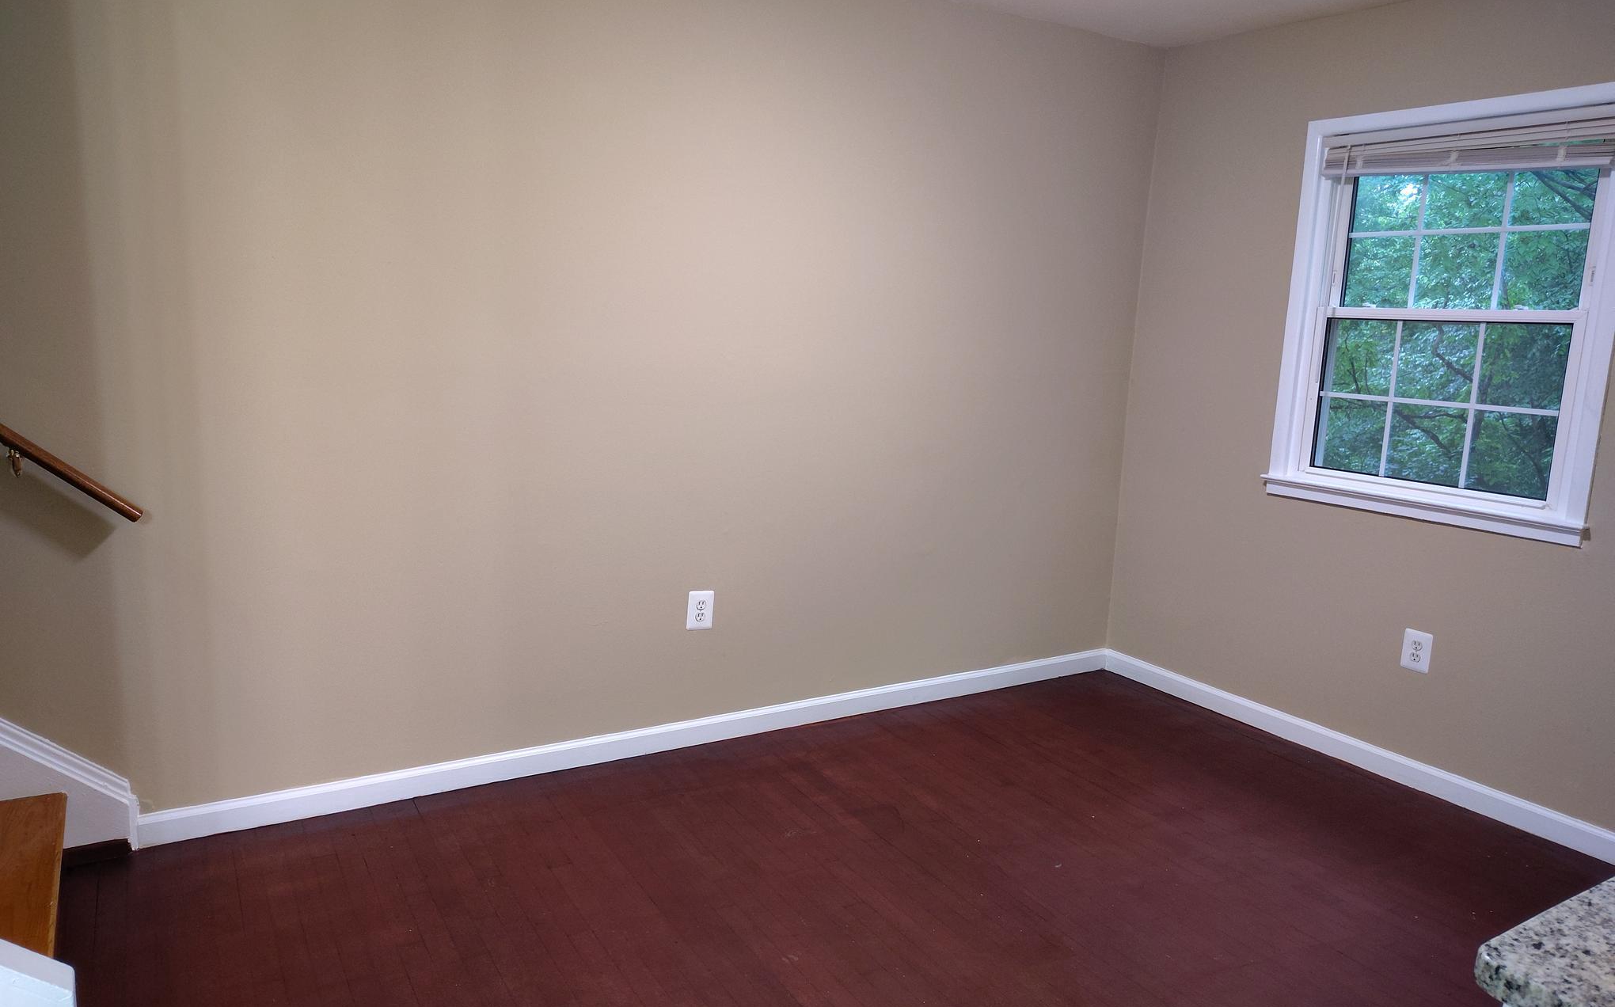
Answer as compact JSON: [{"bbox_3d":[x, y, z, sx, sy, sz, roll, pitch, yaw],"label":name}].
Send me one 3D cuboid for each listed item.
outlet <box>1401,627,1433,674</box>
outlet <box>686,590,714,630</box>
[{"bbox_3d":[1.914,0.462,3.522,0.008,0.125,0.087,-4,12,-32],"label":"outlet"},{"bbox_3d":[-0.340,0.338,3.559,0.087,0.125,0.008,0,10,-33],"label":"outlet"}]

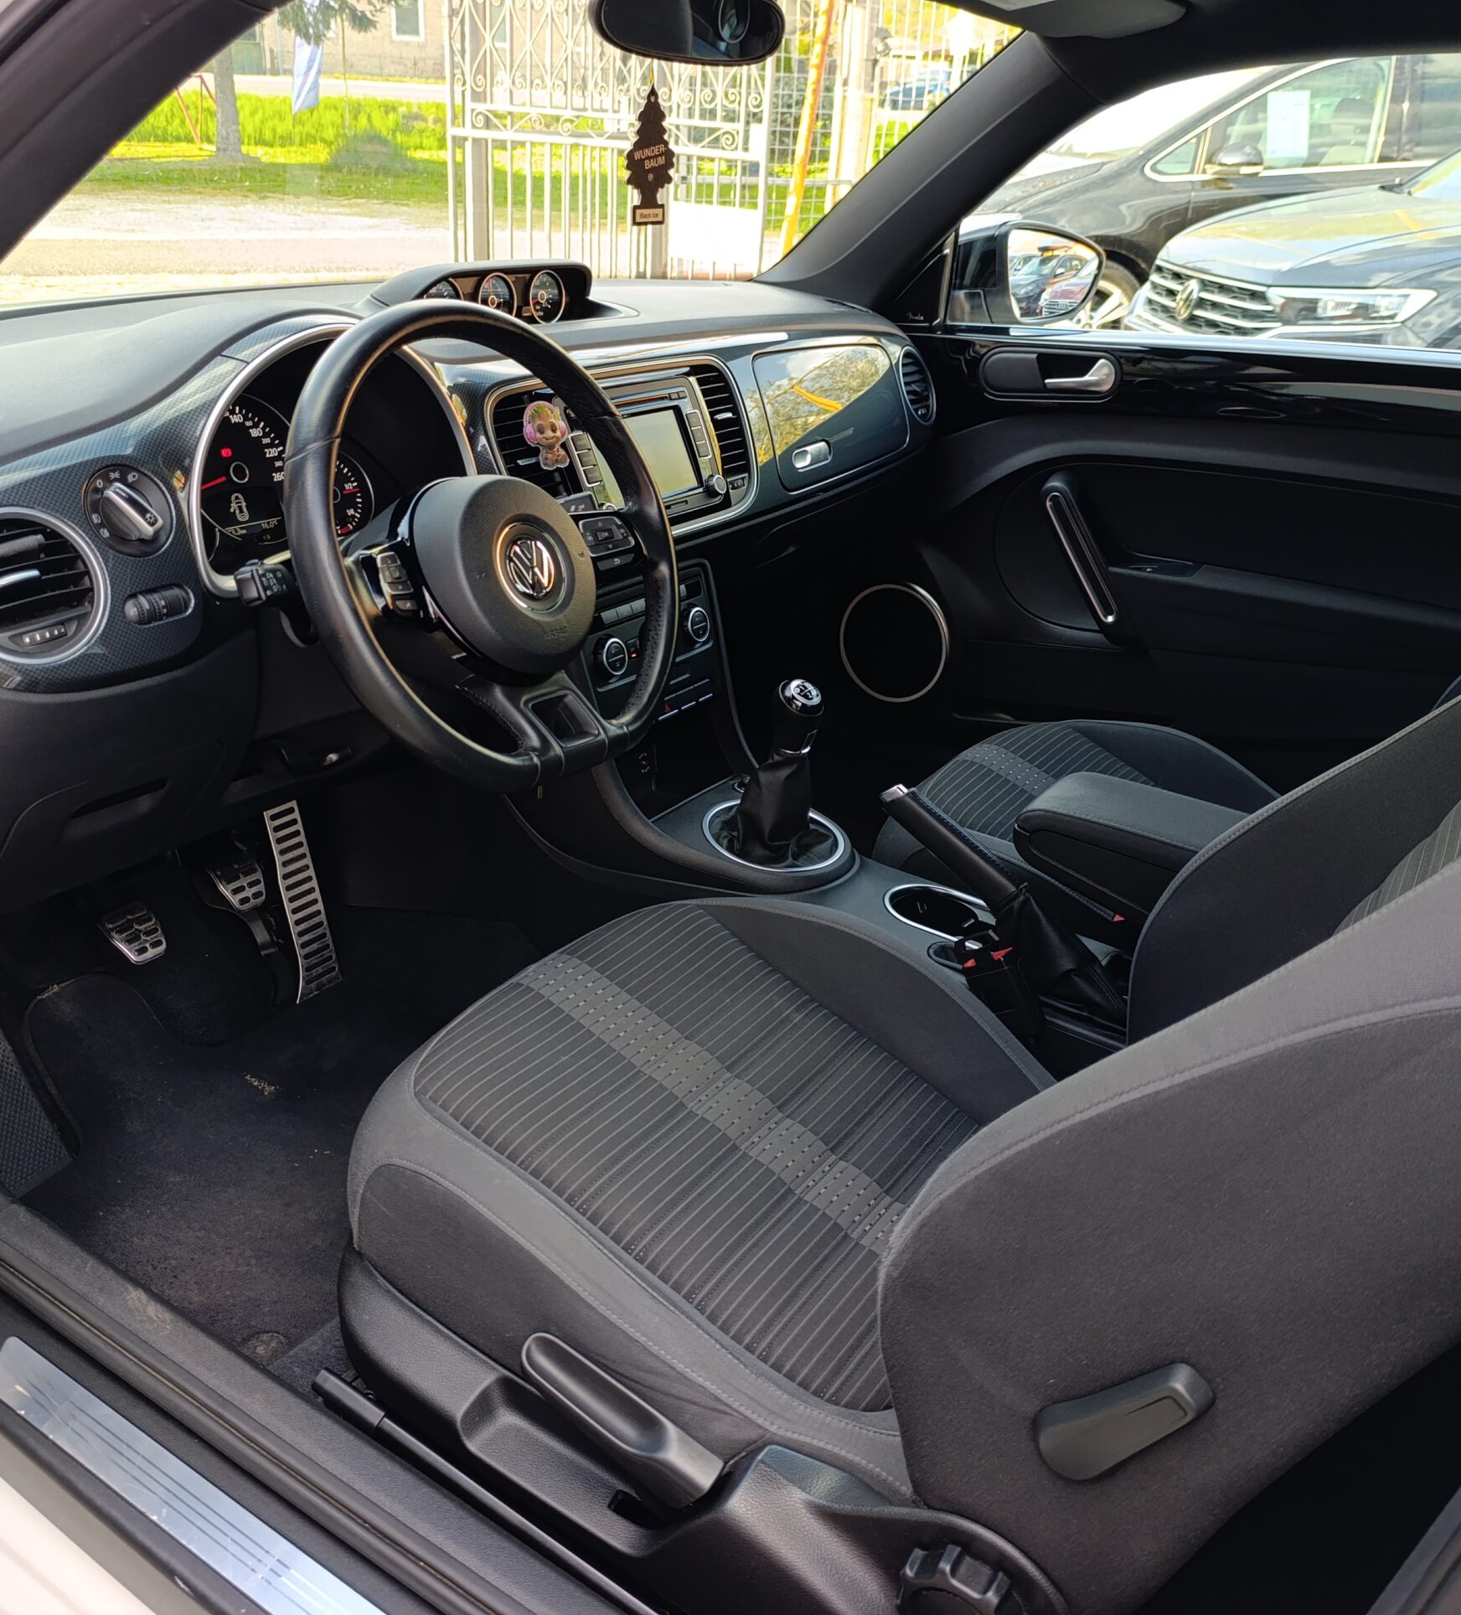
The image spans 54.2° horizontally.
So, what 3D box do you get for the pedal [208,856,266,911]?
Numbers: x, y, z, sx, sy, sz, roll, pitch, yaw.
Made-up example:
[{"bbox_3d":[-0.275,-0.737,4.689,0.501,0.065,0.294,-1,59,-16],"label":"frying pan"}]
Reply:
[{"bbox_3d":[-0.516,0.080,1.499,0.022,0.052,0.062,-22,5,41],"label":"pedal"}]

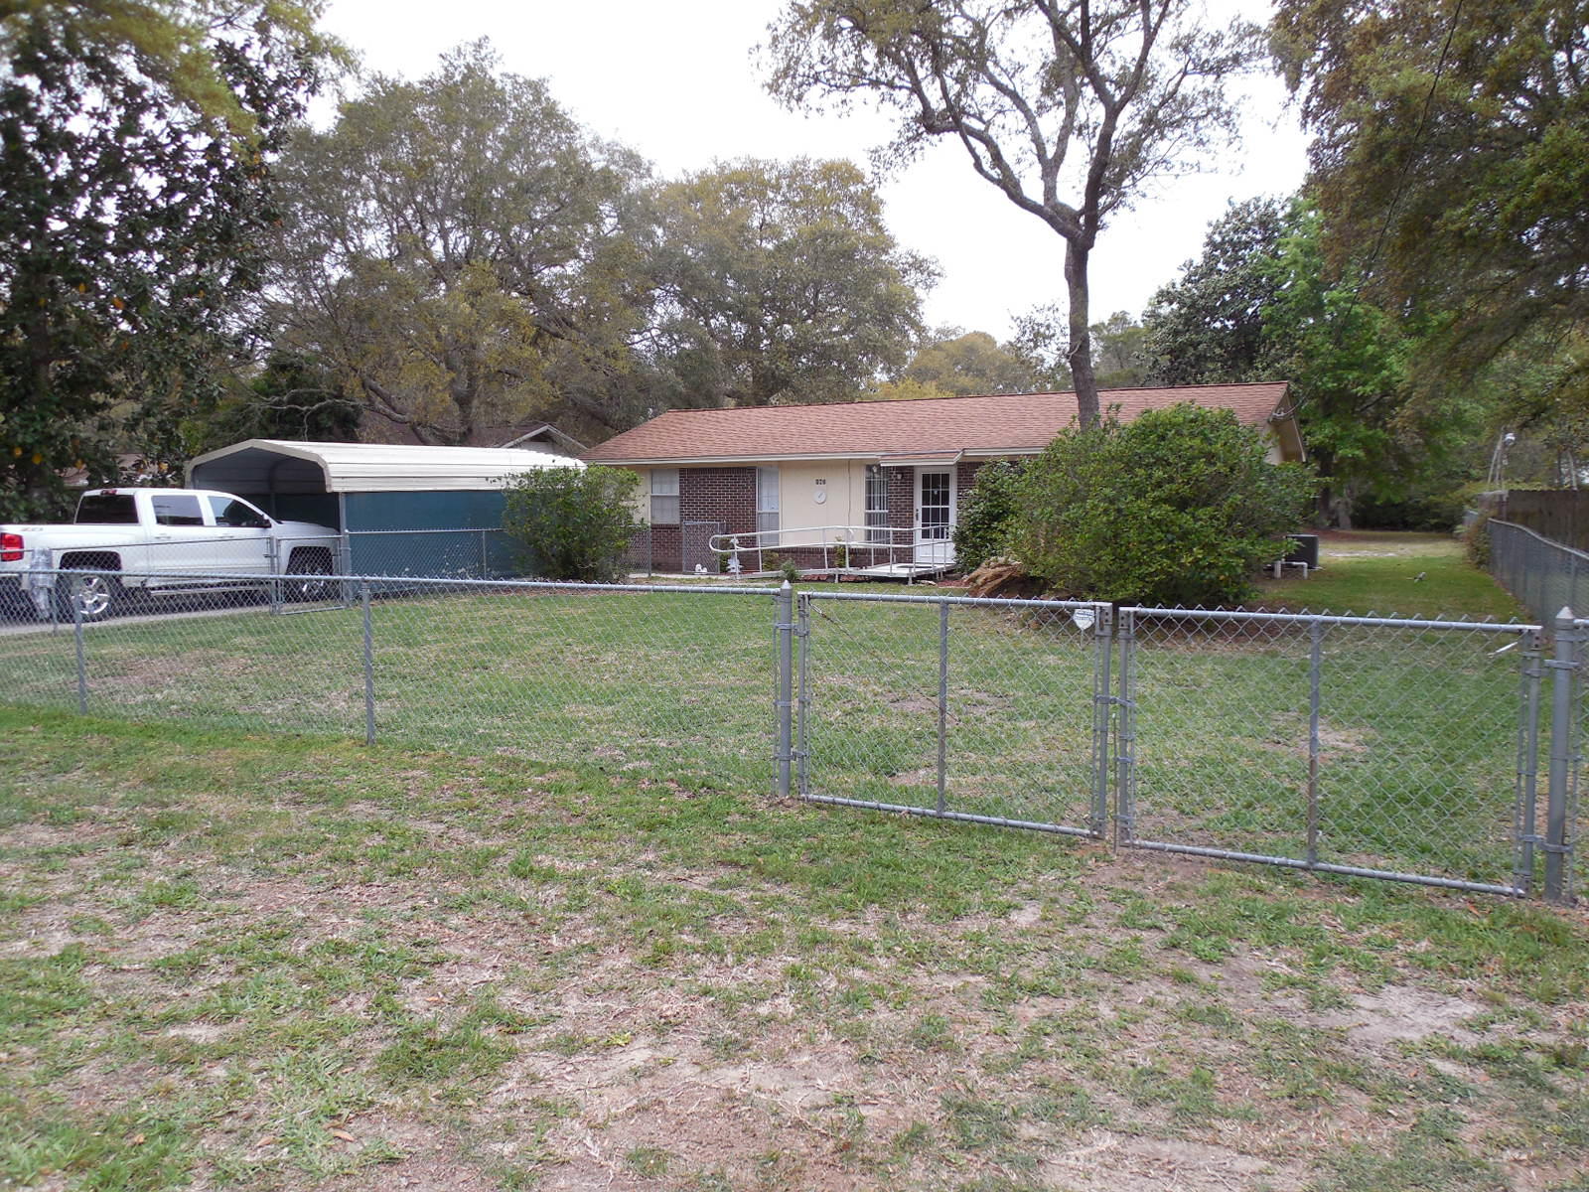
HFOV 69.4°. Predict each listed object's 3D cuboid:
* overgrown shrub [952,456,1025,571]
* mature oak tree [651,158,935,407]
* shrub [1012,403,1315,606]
[{"bbox_3d":[3.951,-1.440,22.200,1.800,2.350,1.600,2,5,29],"label":"overgrown shrub"},{"bbox_3d":[-0.262,-9.375,44.000,12.000,14.500,11.500,0,4,0],"label":"mature oak tree"},{"bbox_3d":[5.793,-1.429,18.000,4.550,3.120,3.700,1,5,18],"label":"shrub"}]

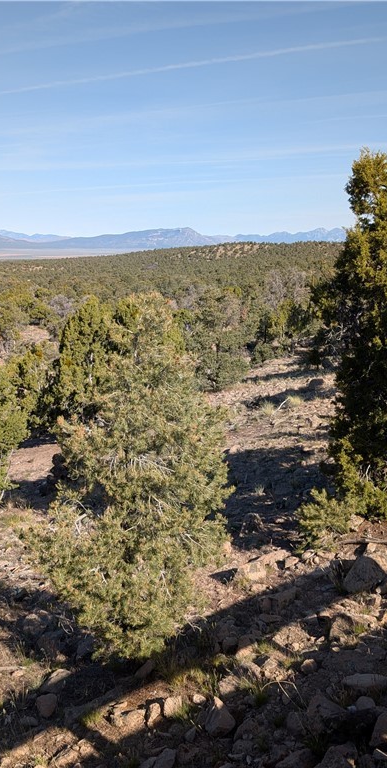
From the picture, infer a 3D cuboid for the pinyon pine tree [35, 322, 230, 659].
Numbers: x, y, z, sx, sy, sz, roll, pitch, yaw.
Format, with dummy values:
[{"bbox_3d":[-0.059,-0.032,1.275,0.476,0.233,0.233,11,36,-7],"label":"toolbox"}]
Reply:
[{"bbox_3d":[-0.764,1.136,8.427,2.315,4.050,2.199,-1,11,-5],"label":"pinyon pine tree"}]

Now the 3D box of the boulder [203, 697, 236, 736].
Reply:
[{"bbox_3d":[0.192,2.446,5.216,0.235,0.282,0.177,0,11,2],"label":"boulder"}]

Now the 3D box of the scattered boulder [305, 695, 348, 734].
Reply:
[{"bbox_3d":[0.957,2.377,5.100,0.296,0.244,0.222,2,11,12],"label":"scattered boulder"}]

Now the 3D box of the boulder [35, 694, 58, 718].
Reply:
[{"bbox_3d":[-1.558,3.423,7.485,0.230,0.169,0.184,-3,11,-13],"label":"boulder"}]

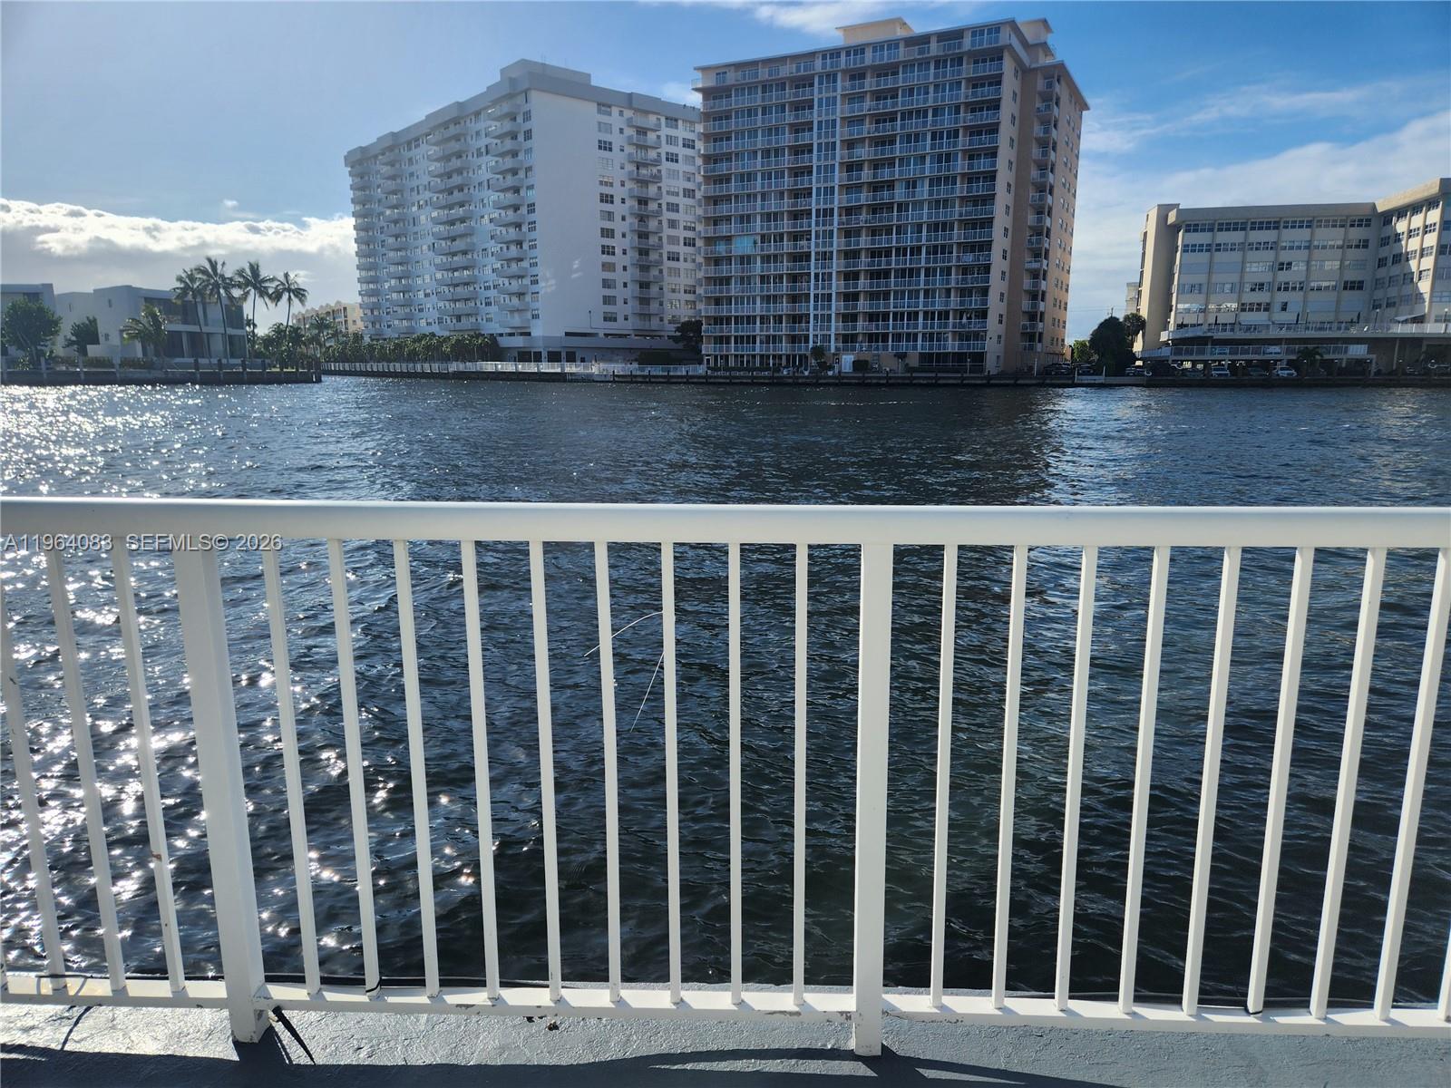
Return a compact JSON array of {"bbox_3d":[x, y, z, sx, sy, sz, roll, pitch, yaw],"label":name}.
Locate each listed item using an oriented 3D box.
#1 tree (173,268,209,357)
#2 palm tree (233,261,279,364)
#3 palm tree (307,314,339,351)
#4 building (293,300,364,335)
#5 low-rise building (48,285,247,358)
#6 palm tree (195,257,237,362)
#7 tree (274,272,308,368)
[{"bbox_3d":[-66.540,-28.530,120.810,4.800,11.690,4.800,0,11,0],"label":"tree"},{"bbox_3d":[-58.890,-29.060,121.720,5.680,12.820,5.680,0,11,0],"label":"palm tree"},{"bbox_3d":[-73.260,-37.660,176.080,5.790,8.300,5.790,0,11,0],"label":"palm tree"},{"bbox_3d":[-101.540,-57.560,266.860,18.000,15.370,62.000,-7,13,-32],"label":"building"},{"bbox_3d":[-76.380,-28.940,128.800,15.000,9.080,17.500,4,12,22],"label":"low-rise building"},{"bbox_3d":[-63.240,-29.060,120.710,5.210,13.050,5.210,0,11,0],"label":"palm tree"},{"bbox_3d":[-55.550,-28.700,123.830,4.770,11.920,4.770,0,11,0],"label":"tree"}]

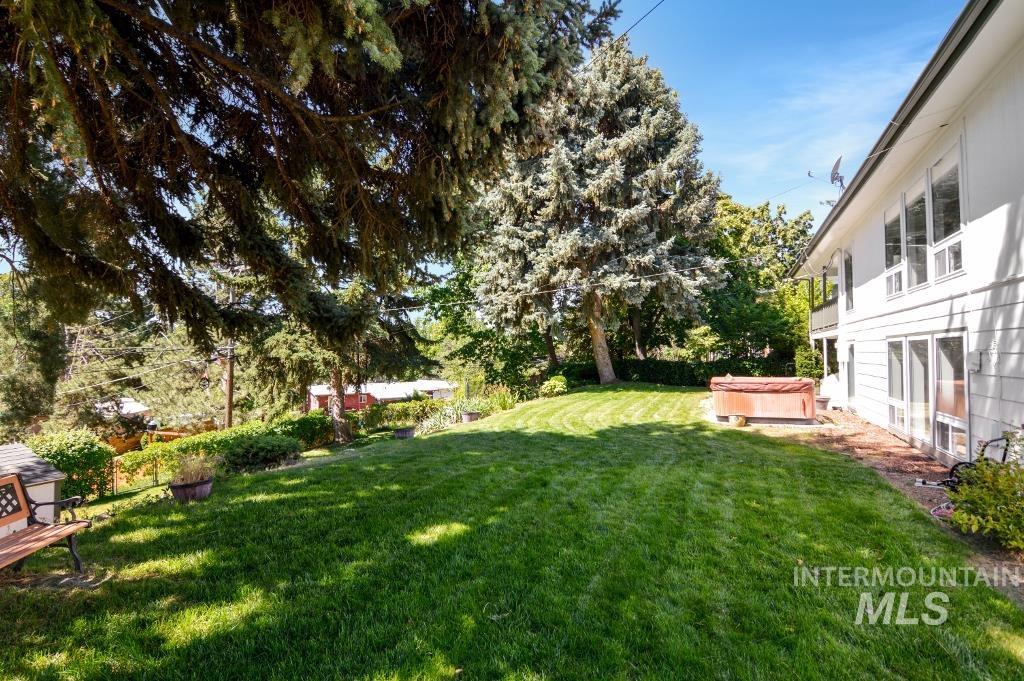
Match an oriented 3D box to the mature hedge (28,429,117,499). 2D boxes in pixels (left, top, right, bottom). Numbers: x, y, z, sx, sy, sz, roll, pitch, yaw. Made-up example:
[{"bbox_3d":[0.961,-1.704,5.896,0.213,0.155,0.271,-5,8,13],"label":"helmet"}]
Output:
[{"bbox_3d":[-12.400,3.470,12.850,1.400,2.000,1.800,0,-1,26],"label":"mature hedge"}]

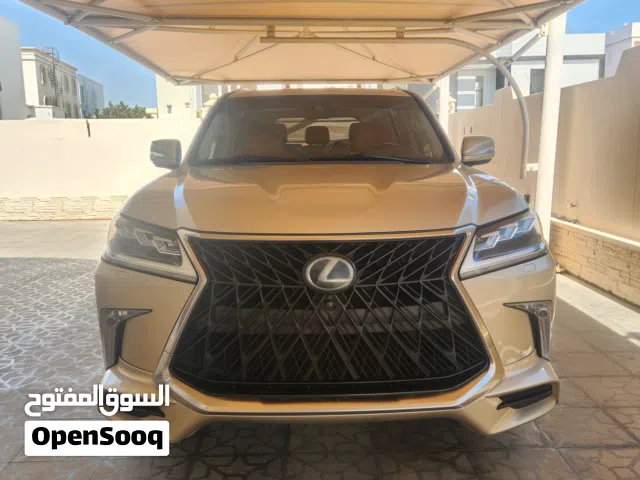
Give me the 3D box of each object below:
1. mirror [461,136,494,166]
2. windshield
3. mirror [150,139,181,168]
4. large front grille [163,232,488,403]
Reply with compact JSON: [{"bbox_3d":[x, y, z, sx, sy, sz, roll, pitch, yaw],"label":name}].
[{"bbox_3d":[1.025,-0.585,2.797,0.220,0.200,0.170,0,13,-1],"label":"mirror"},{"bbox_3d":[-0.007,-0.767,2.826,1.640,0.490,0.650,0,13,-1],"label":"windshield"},{"bbox_3d":[-1.004,-0.565,2.758,0.220,0.200,0.170,0,13,-1],"label":"mirror"},{"bbox_3d":[0.034,0.237,1.407,1.050,0.560,0.160,0,13,-1],"label":"large front grille"}]

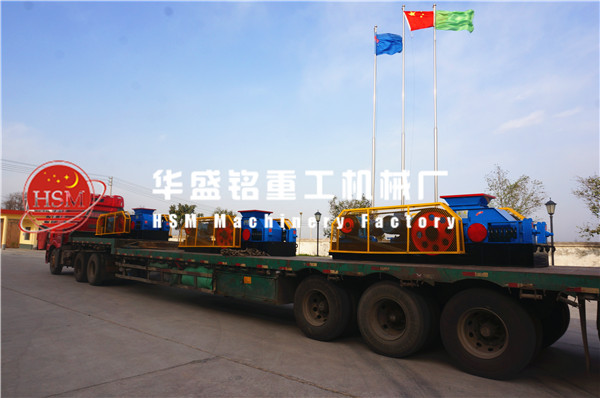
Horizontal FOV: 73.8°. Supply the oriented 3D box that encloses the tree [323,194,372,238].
[{"bbox_3d":[2.768,1.957,22.221,3.000,4.454,3.000,-4,-9,42],"label":"tree"}]

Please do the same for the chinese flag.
[{"bbox_3d":[5.282,-7.868,17.654,1.400,1.000,0.300,0,-7,17],"label":"chinese flag"}]

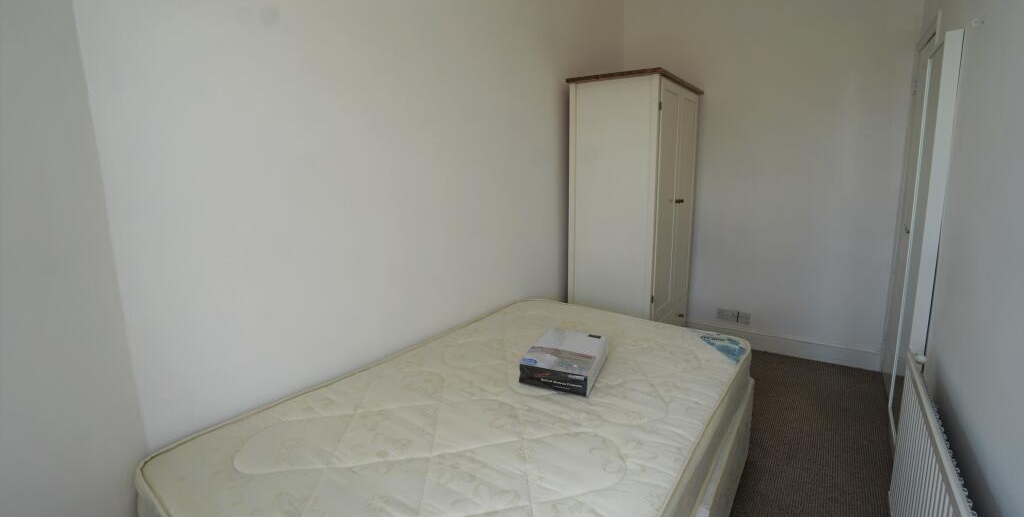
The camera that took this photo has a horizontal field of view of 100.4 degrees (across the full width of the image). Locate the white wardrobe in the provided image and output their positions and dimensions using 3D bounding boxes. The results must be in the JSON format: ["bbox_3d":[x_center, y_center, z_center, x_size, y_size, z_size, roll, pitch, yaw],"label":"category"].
[{"bbox_3d":[0.865,-0.191,2.963,0.574,1.889,0.936,5,11,34],"label":"white wardrobe"}]

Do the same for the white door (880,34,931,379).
[{"bbox_3d":[2.194,-0.151,2.343,0.050,1.960,0.710,6,12,37],"label":"white door"}]

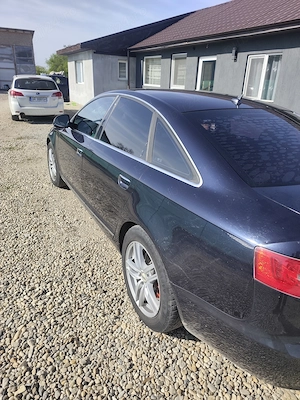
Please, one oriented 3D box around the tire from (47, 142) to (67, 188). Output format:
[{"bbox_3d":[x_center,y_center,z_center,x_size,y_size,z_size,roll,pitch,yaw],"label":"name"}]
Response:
[{"bbox_3d":[-1.387,-0.537,4.102,0.225,0.650,0.650,-10,25,-28],"label":"tire"}]

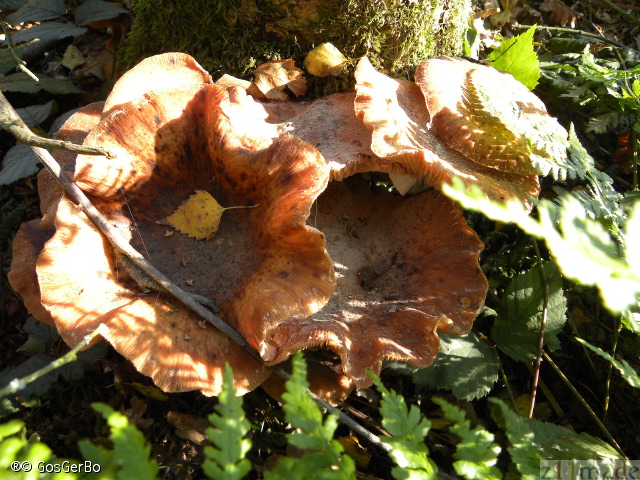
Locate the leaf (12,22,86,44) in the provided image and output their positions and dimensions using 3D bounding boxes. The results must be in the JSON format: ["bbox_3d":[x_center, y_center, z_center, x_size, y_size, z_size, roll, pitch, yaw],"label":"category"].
[{"bbox_3d":[-0.441,-0.335,0.780,0.116,0.017,0.050,-7,47,-7],"label":"leaf"}]

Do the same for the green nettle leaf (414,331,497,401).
[{"bbox_3d":[0.131,0.123,0.475,0.090,0.018,0.068,16,57,7],"label":"green nettle leaf"}]

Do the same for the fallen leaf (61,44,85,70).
[{"bbox_3d":[-0.391,-0.288,0.760,0.038,0.012,0.046,-1,53,-8],"label":"fallen leaf"}]

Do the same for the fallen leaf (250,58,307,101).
[{"bbox_3d":[-0.053,-0.204,0.610,0.070,0.025,0.056,0,60,0],"label":"fallen leaf"}]

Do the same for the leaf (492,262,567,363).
[{"bbox_3d":[0.214,0.074,0.490,0.073,0.018,0.100,9,63,1],"label":"leaf"}]

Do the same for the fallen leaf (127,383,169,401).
[{"bbox_3d":[-0.177,0.153,0.490,0.043,0.013,0.022,15,41,8],"label":"fallen leaf"}]

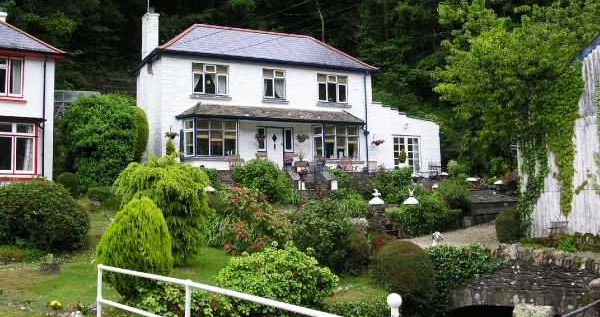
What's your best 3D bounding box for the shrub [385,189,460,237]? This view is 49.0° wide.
[{"bbox_3d":[3.903,1.738,20.800,2.300,1.450,1.500,1,-3,-25],"label":"shrub"}]

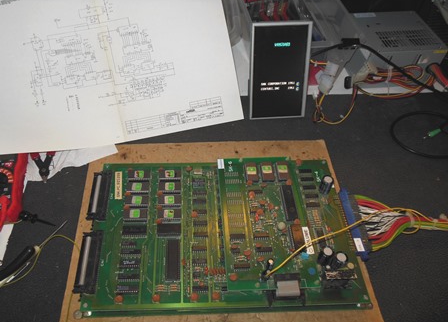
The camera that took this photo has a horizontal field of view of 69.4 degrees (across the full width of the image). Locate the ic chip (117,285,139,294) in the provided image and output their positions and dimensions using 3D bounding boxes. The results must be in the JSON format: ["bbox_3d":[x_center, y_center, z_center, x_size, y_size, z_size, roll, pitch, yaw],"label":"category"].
[{"bbox_3d":[-0.120,0.158,0.402,0.026,0.004,0.007,-1,54,-2],"label":"ic chip"}]

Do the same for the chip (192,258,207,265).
[{"bbox_3d":[-0.031,0.132,0.421,0.019,0.004,0.008,0,54,-5],"label":"chip"}]

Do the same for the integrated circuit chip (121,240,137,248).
[{"bbox_3d":[-0.128,0.111,0.435,0.019,0.004,0.007,-1,54,-2],"label":"integrated circuit chip"}]

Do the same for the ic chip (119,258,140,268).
[{"bbox_3d":[-0.122,0.131,0.420,0.026,0.004,0.007,-1,54,-2],"label":"ic chip"}]

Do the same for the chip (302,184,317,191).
[{"bbox_3d":[0.131,0.042,0.498,0.019,0.004,0.008,0,54,-5],"label":"chip"}]

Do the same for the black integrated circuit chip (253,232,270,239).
[{"bbox_3d":[0.050,0.100,0.428,0.019,0.004,0.008,0,54,-5],"label":"black integrated circuit chip"}]

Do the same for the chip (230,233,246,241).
[{"bbox_3d":[0.018,0.100,0.428,0.019,0.004,0.007,-1,54,-2],"label":"chip"}]

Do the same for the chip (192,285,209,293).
[{"bbox_3d":[-0.029,0.159,0.399,0.019,0.005,0.008,-1,55,-3],"label":"chip"}]

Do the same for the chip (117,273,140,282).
[{"bbox_3d":[-0.118,0.145,0.404,0.025,0.004,0.008,0,54,-5],"label":"chip"}]

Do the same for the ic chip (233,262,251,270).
[{"bbox_3d":[0.022,0.133,0.404,0.019,0.005,0.008,-1,55,-3],"label":"ic chip"}]

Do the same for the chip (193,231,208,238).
[{"bbox_3d":[-0.032,0.102,0.442,0.019,0.004,0.008,0,54,-5],"label":"chip"}]

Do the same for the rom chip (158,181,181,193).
[{"bbox_3d":[-0.079,0.040,0.479,0.032,0.005,0.015,0,54,-5],"label":"rom chip"}]

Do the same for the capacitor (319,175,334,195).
[{"bbox_3d":[0.152,0.036,0.480,0.017,0.027,0.017,-1,55,-3],"label":"capacitor"}]

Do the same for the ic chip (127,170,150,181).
[{"bbox_3d":[-0.129,0.022,0.490,0.032,0.009,0.015,-1,55,-3],"label":"ic chip"}]

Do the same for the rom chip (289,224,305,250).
[{"bbox_3d":[0.097,0.101,0.427,0.015,0.006,0.035,0,54,-5],"label":"rom chip"}]

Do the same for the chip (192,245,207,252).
[{"bbox_3d":[-0.033,0.117,0.433,0.019,0.004,0.007,-1,54,-2],"label":"chip"}]

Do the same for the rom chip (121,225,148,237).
[{"bbox_3d":[-0.121,0.095,0.440,0.032,0.005,0.015,-1,55,-3],"label":"rom chip"}]

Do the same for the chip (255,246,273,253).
[{"bbox_3d":[0.052,0.115,0.417,0.021,0.004,0.008,0,54,-5],"label":"chip"}]

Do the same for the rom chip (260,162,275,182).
[{"bbox_3d":[0.064,0.017,0.484,0.015,0.006,0.032,-1,54,-2],"label":"rom chip"}]

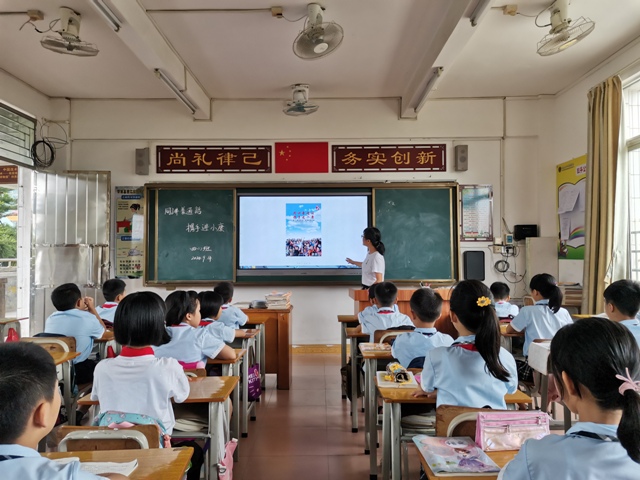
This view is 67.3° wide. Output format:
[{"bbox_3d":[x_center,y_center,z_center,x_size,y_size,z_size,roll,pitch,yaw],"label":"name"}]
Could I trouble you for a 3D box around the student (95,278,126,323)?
[{"bbox_3d":[-1.700,0.868,4.056,0.390,1.110,0.570,0,-2,5],"label":"student"}]

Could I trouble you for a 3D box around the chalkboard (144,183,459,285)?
[{"bbox_3d":[-0.234,-0.081,6.257,4.050,1.330,0.100,0,-2,0],"label":"chalkboard"}]

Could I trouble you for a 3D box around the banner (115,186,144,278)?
[{"bbox_3d":[-2.459,-0.102,6.249,0.425,1.190,0.015,0,-2,0],"label":"banner"}]

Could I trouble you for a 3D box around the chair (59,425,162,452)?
[{"bbox_3d":[-0.680,0.972,1.722,0.360,0.760,0.420,0,-2,0],"label":"chair"}]

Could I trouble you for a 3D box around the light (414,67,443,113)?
[{"bbox_3d":[1.136,-1.581,5.250,0.080,0.090,1.240,0,-2,0],"label":"light"}]

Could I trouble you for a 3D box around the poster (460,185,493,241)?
[{"bbox_3d":[2.035,-0.352,6.284,0.430,0.730,0.025,0,-2,0],"label":"poster"}]

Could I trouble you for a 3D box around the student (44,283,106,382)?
[{"bbox_3d":[-1.540,0.832,3.043,0.410,1.090,0.580,-1,-2,10],"label":"student"}]

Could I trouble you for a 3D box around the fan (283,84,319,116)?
[{"bbox_3d":[-0.237,-1.686,5.839,0.430,0.370,0.430,0,-2,0],"label":"fan"}]

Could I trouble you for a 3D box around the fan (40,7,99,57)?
[{"bbox_3d":[-2.106,-1.746,4.108,0.440,0.360,0.440,0,-2,0],"label":"fan"}]

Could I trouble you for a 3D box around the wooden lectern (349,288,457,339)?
[{"bbox_3d":[0.908,0.966,5.056,1.130,0.920,0.640,0,-2,0],"label":"wooden lectern"}]

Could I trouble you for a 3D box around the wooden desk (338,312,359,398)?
[{"bbox_3d":[0.470,1.082,4.529,0.600,0.710,0.410,0,-2,0],"label":"wooden desk"}]

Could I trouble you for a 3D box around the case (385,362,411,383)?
[{"bbox_3d":[0.346,0.579,2.111,0.075,0.060,0.180,0,-2,0],"label":"case"}]

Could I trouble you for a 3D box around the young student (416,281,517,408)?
[{"bbox_3d":[0.535,0.740,1.834,0.400,1.180,0.550,0,-2,-6],"label":"young student"}]

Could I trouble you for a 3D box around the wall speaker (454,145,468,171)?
[{"bbox_3d":[1.830,-1.049,6.266,0.150,0.335,0.140,0,-2,0],"label":"wall speaker"}]

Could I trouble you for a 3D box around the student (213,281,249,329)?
[{"bbox_3d":[-0.782,0.880,4.001,0.380,1.070,0.550,0,-2,6],"label":"student"}]

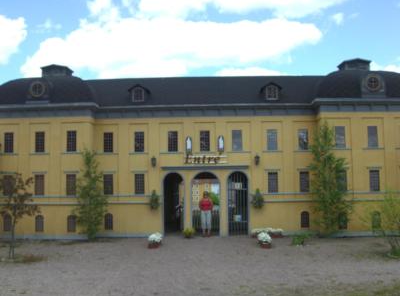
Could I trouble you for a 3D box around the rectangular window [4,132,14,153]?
[{"bbox_3d":[-6.928,-0.194,15.914,0.341,0.754,0.100,-1,-5,2],"label":"rectangular window"}]

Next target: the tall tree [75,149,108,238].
[{"bbox_3d":[-3.579,1.546,14.519,1.108,3.059,1.052,-1,-4,1],"label":"tall tree"}]

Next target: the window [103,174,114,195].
[{"bbox_3d":[-3.355,1.349,16.187,0.348,0.746,0.091,-1,-4,2],"label":"window"}]

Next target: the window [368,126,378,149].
[{"bbox_3d":[6.121,-0.390,15.553,0.357,0.791,0.100,-1,-5,2],"label":"window"}]

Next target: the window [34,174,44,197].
[{"bbox_3d":[-5.458,1.267,14.979,0.334,0.727,0.100,-1,-4,1],"label":"window"}]

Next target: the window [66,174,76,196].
[{"bbox_3d":[-4.570,1.322,15.653,0.348,0.746,0.091,-1,-4,2],"label":"window"}]

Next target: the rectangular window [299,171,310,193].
[{"bbox_3d":[3.850,1.243,16.138,0.361,0.758,0.080,-1,-6,2],"label":"rectangular window"}]

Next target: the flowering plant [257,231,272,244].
[{"bbox_3d":[1.850,2.558,12.495,0.427,0.387,0.406,-1,-4,1],"label":"flowering plant"}]

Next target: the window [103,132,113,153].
[{"bbox_3d":[-3.450,-0.204,16.539,0.349,0.751,0.080,-1,-6,2],"label":"window"}]

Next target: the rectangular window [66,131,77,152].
[{"bbox_3d":[-4.589,-0.221,15.774,0.348,0.760,0.091,-1,-4,2],"label":"rectangular window"}]

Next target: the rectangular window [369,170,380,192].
[{"bbox_3d":[6.076,1.158,15.248,0.348,0.746,0.091,-1,-4,2],"label":"rectangular window"}]

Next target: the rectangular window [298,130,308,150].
[{"bbox_3d":[3.798,-0.322,16.139,0.369,0.780,0.100,-1,-5,2],"label":"rectangular window"}]

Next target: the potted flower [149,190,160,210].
[{"bbox_3d":[-1.629,1.902,15.896,0.400,0.701,0.350,-1,-5,2],"label":"potted flower"}]

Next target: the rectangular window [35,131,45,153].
[{"bbox_3d":[-5.739,-0.203,15.818,0.348,0.760,0.091,-1,-4,2],"label":"rectangular window"}]

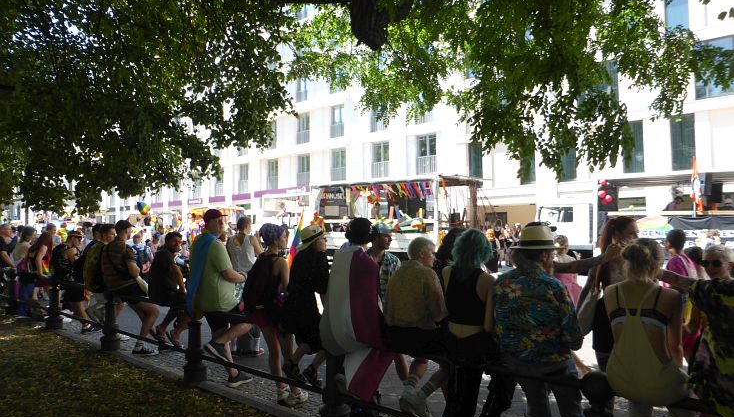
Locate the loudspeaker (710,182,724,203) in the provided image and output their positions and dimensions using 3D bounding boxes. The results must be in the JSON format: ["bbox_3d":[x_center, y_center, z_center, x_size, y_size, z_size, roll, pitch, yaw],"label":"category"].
[{"bbox_3d":[12.512,-0.536,18.200,0.420,0.720,0.400,-2,-4,38],"label":"loudspeaker"}]

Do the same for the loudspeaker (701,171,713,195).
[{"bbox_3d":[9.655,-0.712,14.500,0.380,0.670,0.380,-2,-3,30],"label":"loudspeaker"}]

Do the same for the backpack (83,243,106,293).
[{"bbox_3d":[-3.360,0.743,6.300,0.320,0.550,0.250,-3,-4,45],"label":"backpack"}]

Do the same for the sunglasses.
[{"bbox_3d":[2.142,0.337,3.120,0.140,0.050,0.145,1,-3,-25],"label":"sunglasses"}]

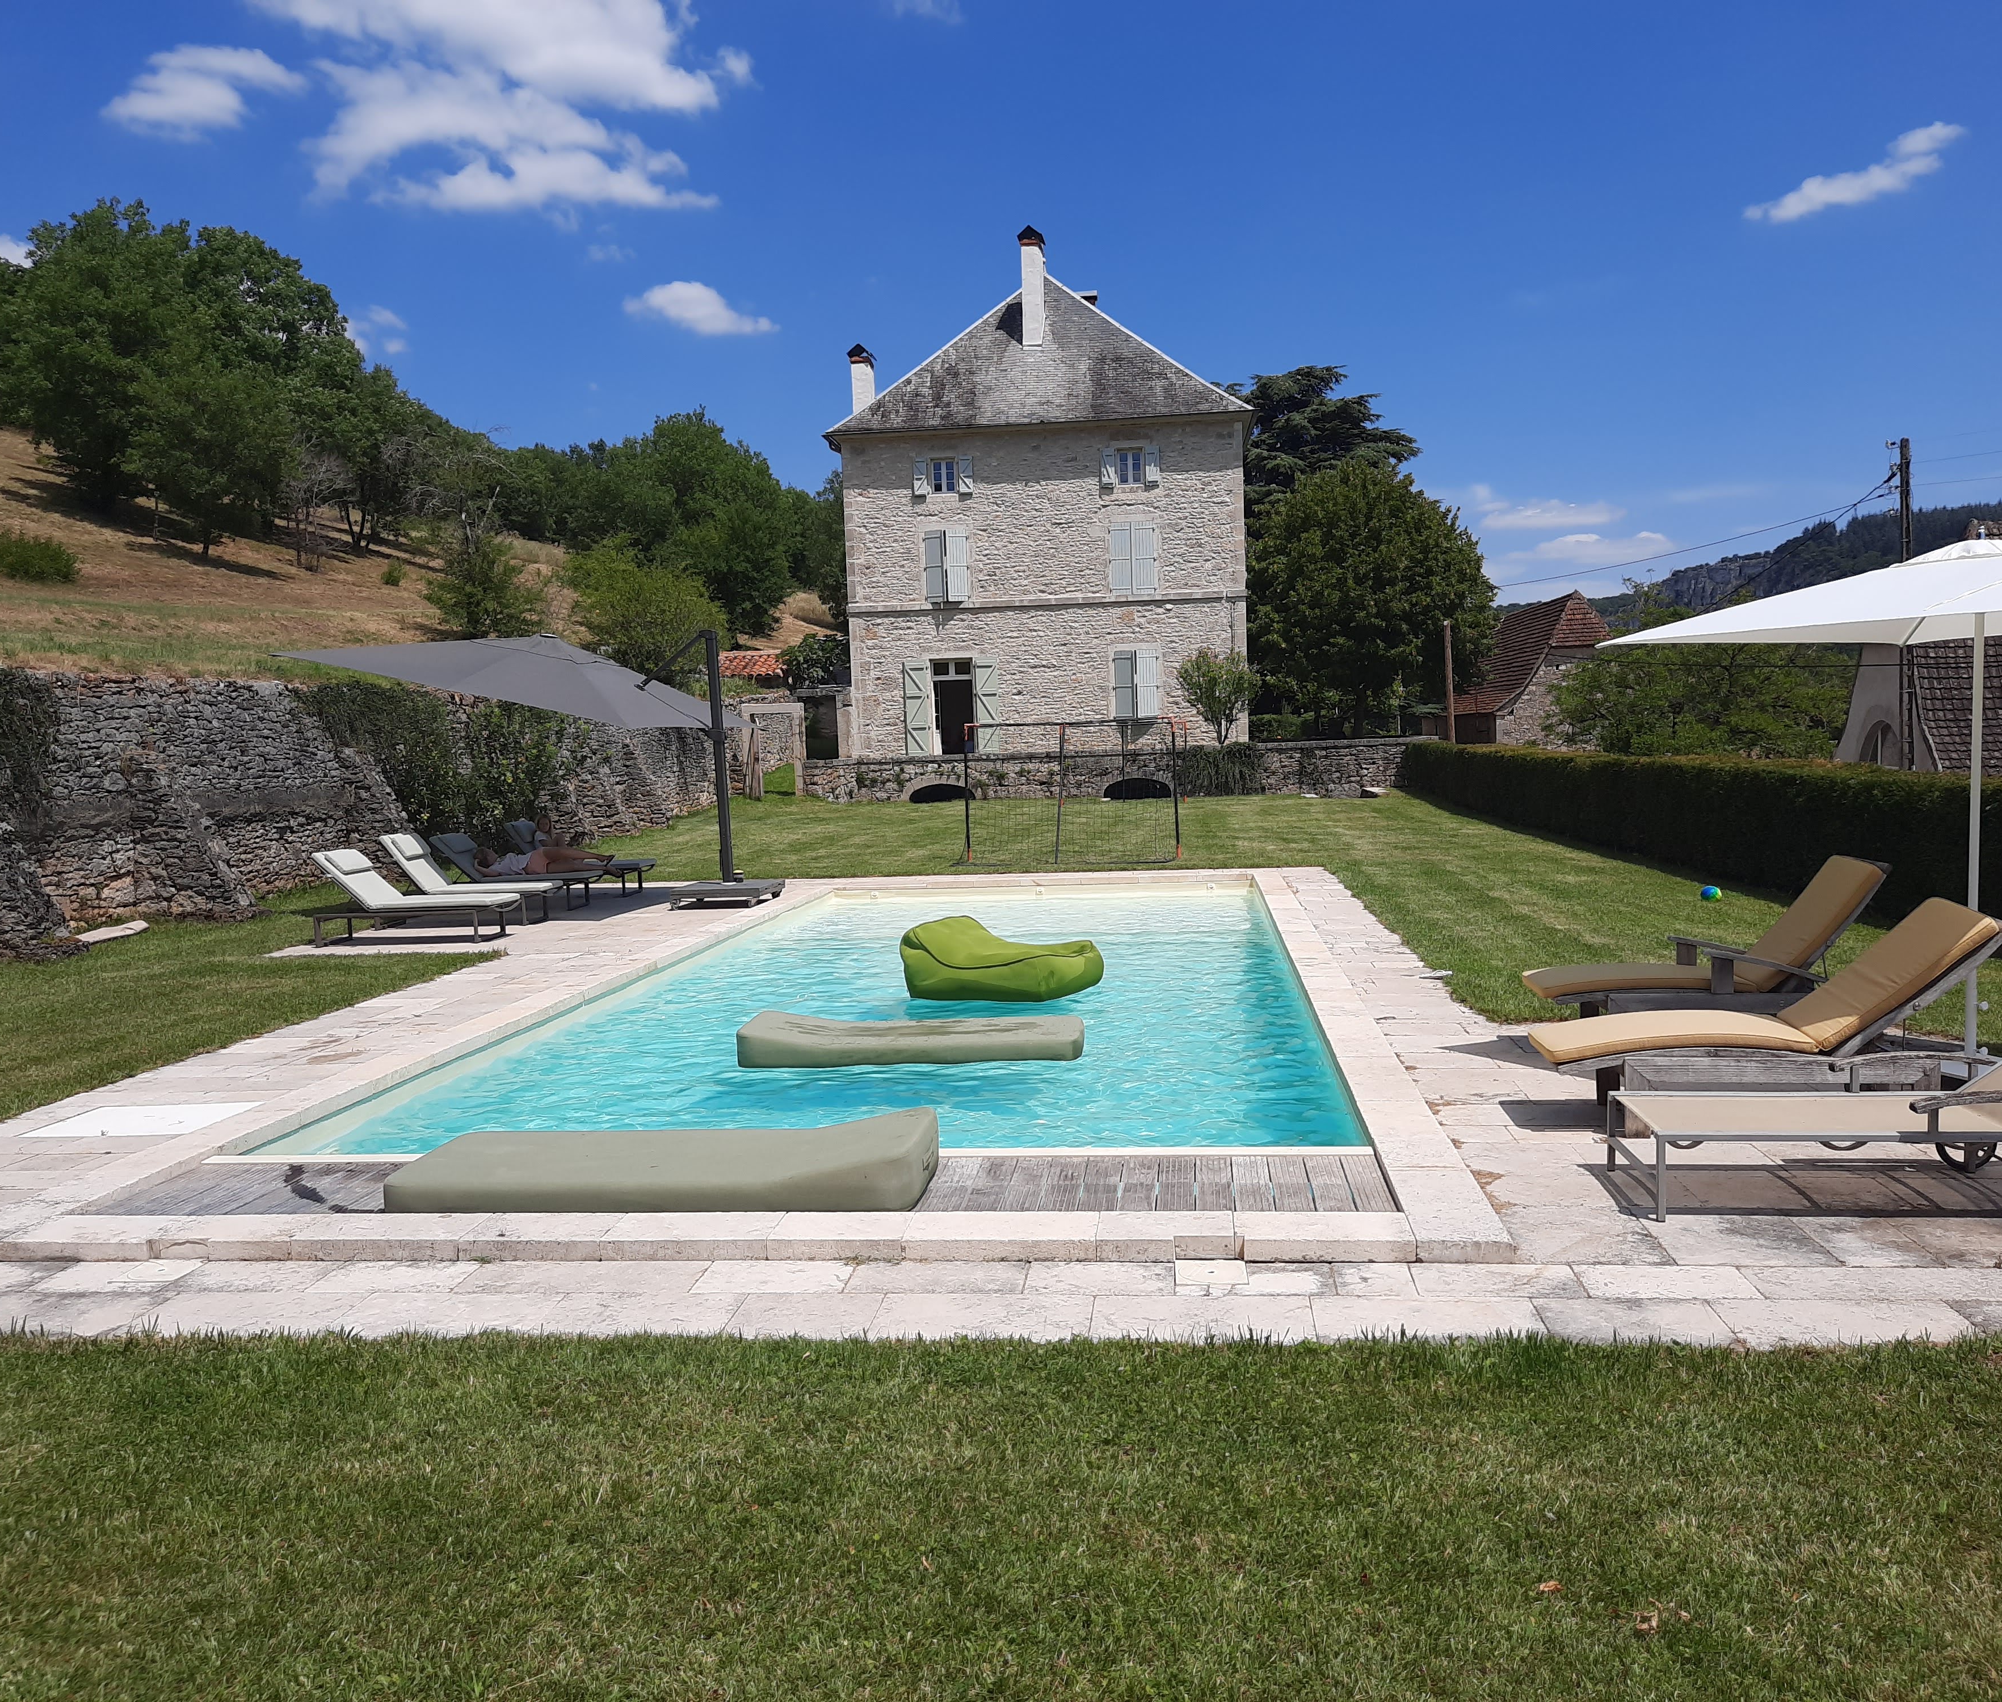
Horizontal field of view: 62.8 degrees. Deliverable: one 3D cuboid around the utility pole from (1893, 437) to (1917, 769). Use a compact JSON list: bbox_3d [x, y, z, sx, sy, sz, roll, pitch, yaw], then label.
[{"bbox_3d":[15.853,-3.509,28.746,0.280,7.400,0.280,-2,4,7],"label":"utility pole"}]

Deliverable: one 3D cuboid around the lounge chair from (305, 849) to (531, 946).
[{"bbox_3d":[-5.603,0.426,15.730,1.842,0.871,0.660,-2,4,3],"label":"lounge chair"}]

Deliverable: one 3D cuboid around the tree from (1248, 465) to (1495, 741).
[{"bbox_3d":[11.120,-7.650,50.000,8.000,8.700,7.800,-1,4,7],"label":"tree"}]

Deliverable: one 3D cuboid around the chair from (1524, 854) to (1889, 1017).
[{"bbox_3d":[3.793,0.528,8.924,1.773,0.968,0.718,-1,4,7],"label":"chair"}]

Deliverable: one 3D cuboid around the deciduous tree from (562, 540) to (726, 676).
[{"bbox_3d":[-9.810,-6.500,45.000,4.400,4.200,4.200,-1,4,7],"label":"deciduous tree"}]

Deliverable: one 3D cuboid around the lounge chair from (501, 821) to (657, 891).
[{"bbox_3d":[-4.885,0.065,19.176,1.707,0.892,0.674,-1,4,7],"label":"lounge chair"}]

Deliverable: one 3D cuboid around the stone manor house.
[{"bbox_3d":[1.640,-11.192,53.199,12.259,15.780,13.000,-2,4,5],"label":"stone manor house"}]

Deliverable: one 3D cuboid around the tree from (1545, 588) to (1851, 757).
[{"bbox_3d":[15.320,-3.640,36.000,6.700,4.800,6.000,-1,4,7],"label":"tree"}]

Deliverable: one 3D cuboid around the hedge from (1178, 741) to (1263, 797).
[{"bbox_3d":[5.852,-2.212,43.872,2.241,1.505,1.300,-2,4,7],"label":"hedge"}]

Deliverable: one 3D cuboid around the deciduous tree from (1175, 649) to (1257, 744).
[{"bbox_3d":[5.960,-4.236,45.432,2.213,2.707,2.200,-2,4,7],"label":"deciduous tree"}]

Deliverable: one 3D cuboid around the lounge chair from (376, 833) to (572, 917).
[{"bbox_3d":[-5.223,0.263,16.359,1.784,0.913,0.685,-1,4,7],"label":"lounge chair"}]

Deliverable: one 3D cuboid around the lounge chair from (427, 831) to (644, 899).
[{"bbox_3d":[-5.464,0.232,18.571,1.858,0.871,0.660,-2,4,2],"label":"lounge chair"}]

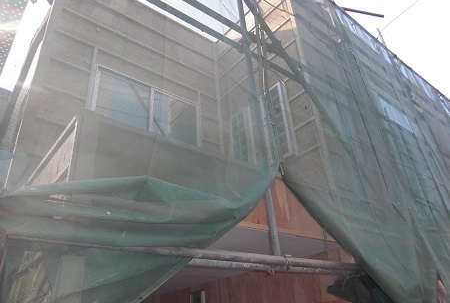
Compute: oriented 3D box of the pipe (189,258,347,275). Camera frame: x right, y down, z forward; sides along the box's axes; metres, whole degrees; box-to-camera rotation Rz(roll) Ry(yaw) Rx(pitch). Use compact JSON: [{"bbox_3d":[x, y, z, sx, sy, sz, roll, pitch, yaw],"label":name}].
[{"bbox_3d":[0.346,0.721,2.250,1.330,0.050,0.050,15,-34,-32],"label":"pipe"}]

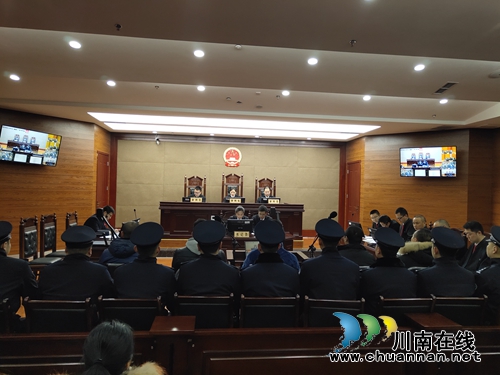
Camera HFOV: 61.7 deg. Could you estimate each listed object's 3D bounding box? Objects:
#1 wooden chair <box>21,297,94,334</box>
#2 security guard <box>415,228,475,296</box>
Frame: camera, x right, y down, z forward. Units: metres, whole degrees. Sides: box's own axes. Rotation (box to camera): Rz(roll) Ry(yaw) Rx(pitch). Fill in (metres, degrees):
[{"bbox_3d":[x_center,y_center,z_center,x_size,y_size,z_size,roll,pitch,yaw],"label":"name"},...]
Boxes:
[{"bbox_3d":[-1.434,1.250,3.300,0.480,0.880,0.520,1,0,-2],"label":"wooden chair"},{"bbox_3d":[1.633,0.994,3.789,0.500,1.330,0.780,1,0,-6],"label":"security guard"}]

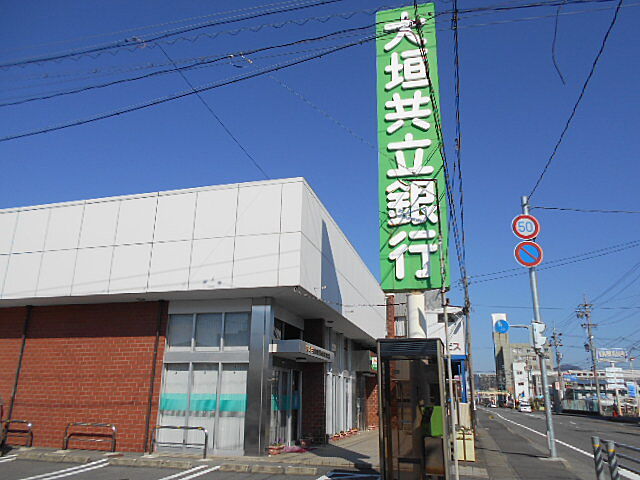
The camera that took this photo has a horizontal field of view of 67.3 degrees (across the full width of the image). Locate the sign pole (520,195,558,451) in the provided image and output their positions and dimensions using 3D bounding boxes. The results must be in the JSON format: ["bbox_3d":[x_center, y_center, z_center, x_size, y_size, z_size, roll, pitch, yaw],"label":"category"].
[{"bbox_3d":[6.472,2.259,14.258,0.180,7.688,0.180,-4,-19,15],"label":"sign pole"}]

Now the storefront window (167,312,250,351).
[{"bbox_3d":[-3.105,2.532,13.288,2.539,1.058,0.120,-4,-19,15],"label":"storefront window"}]

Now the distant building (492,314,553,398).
[{"bbox_3d":[78.497,46.064,185.423,20.000,32.009,15.000,-4,-19,15],"label":"distant building"}]

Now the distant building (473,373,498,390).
[{"bbox_3d":[82.310,73.515,239.831,14.000,13.538,12.000,-4,-19,15],"label":"distant building"}]

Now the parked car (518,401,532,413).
[{"bbox_3d":[29.195,23.339,68.241,1.680,1.560,4.000,-4,-19,15],"label":"parked car"}]

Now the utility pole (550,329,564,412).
[{"bbox_3d":[42.508,22.836,85.676,1.900,13.651,0.700,-4,-19,15],"label":"utility pole"}]

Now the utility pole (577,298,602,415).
[{"bbox_3d":[35.849,15.007,63.239,1.900,14.513,0.700,-4,-19,15],"label":"utility pole"}]

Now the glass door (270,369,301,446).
[{"bbox_3d":[-1.020,5.186,14.977,0.100,2.205,2.780,-4,-19,15],"label":"glass door"}]

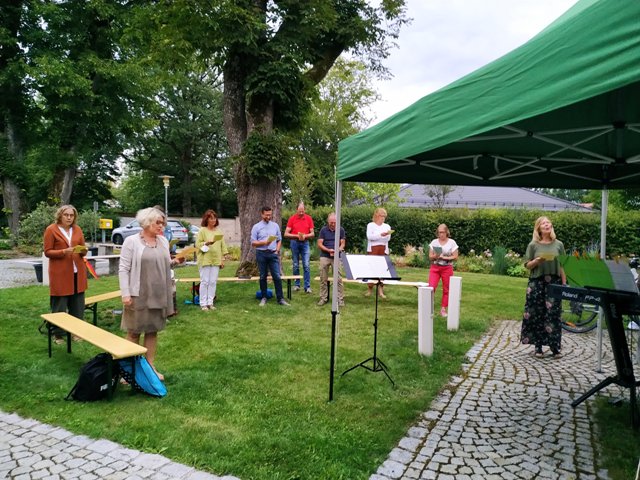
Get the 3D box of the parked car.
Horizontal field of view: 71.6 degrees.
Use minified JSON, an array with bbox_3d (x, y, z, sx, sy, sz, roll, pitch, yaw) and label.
[{"bbox_3d":[-9.126,-0.533,23.658,4.250,1.450,1.780,3,4,30],"label":"parked car"}]

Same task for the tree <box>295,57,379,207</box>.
[{"bbox_3d":[1.036,-5.442,27.683,5.800,11.000,5.600,1,3,0],"label":"tree"}]

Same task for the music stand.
[{"bbox_3d":[0.515,0.774,4.475,0.550,1.250,0.450,0,3,-17],"label":"music stand"}]

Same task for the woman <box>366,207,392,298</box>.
[{"bbox_3d":[1.149,0.258,8.459,0.520,1.690,0.440,0,3,-6],"label":"woman"}]

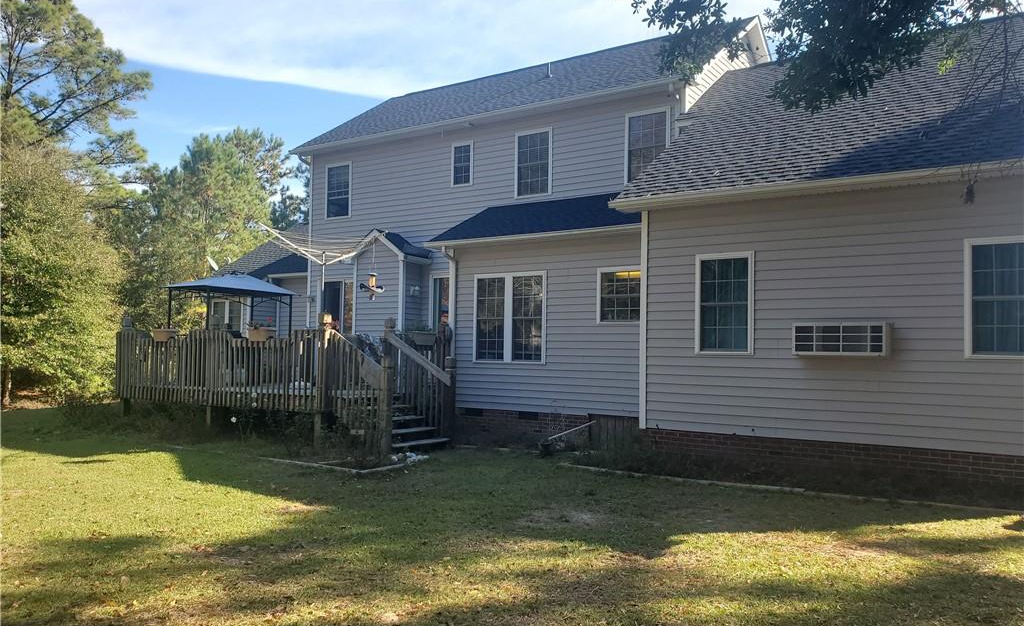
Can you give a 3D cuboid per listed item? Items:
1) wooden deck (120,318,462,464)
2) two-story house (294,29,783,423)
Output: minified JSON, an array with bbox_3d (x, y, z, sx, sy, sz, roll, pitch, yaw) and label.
[{"bbox_3d":[-4.145,1.304,15.745,7.870,2.240,3.830,-1,-3,33],"label":"wooden deck"},{"bbox_3d":[0.604,-1.763,18.457,10.410,8.830,7.420,-1,-3,33],"label":"two-story house"}]

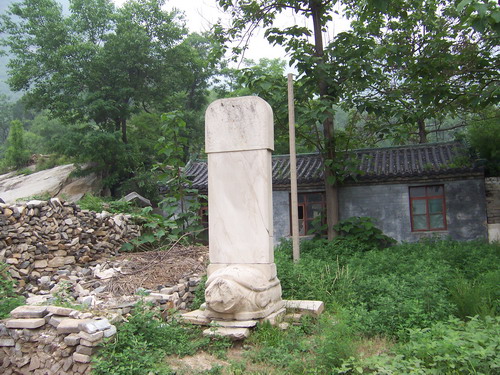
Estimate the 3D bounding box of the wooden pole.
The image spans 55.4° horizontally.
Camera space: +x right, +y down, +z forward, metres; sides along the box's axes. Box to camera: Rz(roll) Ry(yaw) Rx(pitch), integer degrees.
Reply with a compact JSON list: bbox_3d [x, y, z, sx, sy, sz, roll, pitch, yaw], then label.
[{"bbox_3d":[0.971,-0.441,10.500,0.135,4.200,0.135,-2,-3,6],"label":"wooden pole"}]

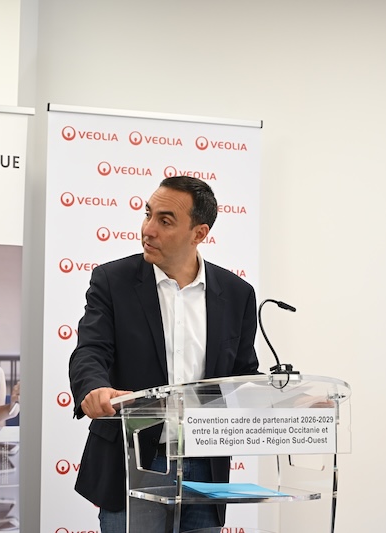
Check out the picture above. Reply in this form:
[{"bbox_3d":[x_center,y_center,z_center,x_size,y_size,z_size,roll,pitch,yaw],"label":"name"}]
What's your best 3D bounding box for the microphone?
[{"bbox_3d":[0.230,0.188,4.180,0.105,0.200,0.075,2,-5,-17],"label":"microphone"}]

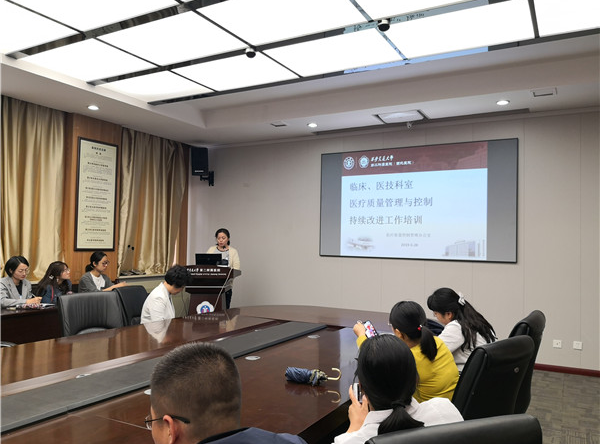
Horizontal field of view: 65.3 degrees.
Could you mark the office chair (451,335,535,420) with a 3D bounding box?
[{"bbox_3d":[0.826,1.103,2.492,0.600,1.000,0.640,3,-2,-40],"label":"office chair"}]

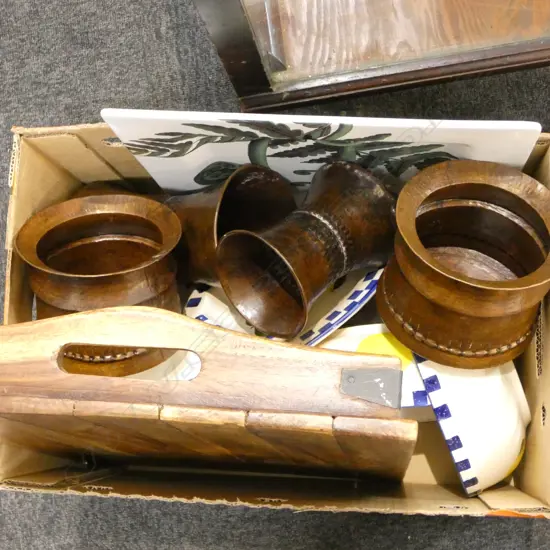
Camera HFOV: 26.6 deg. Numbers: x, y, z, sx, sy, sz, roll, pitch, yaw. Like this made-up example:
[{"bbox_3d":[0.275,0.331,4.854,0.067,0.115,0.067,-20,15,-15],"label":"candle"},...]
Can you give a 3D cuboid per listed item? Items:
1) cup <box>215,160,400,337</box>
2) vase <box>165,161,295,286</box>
[{"bbox_3d":[0.034,-0.026,1.108,0.138,0.118,0.118,-37,90,-33],"label":"cup"},{"bbox_3d":[-0.077,-0.036,1.133,0.146,0.123,0.123,-5,90,36],"label":"vase"}]

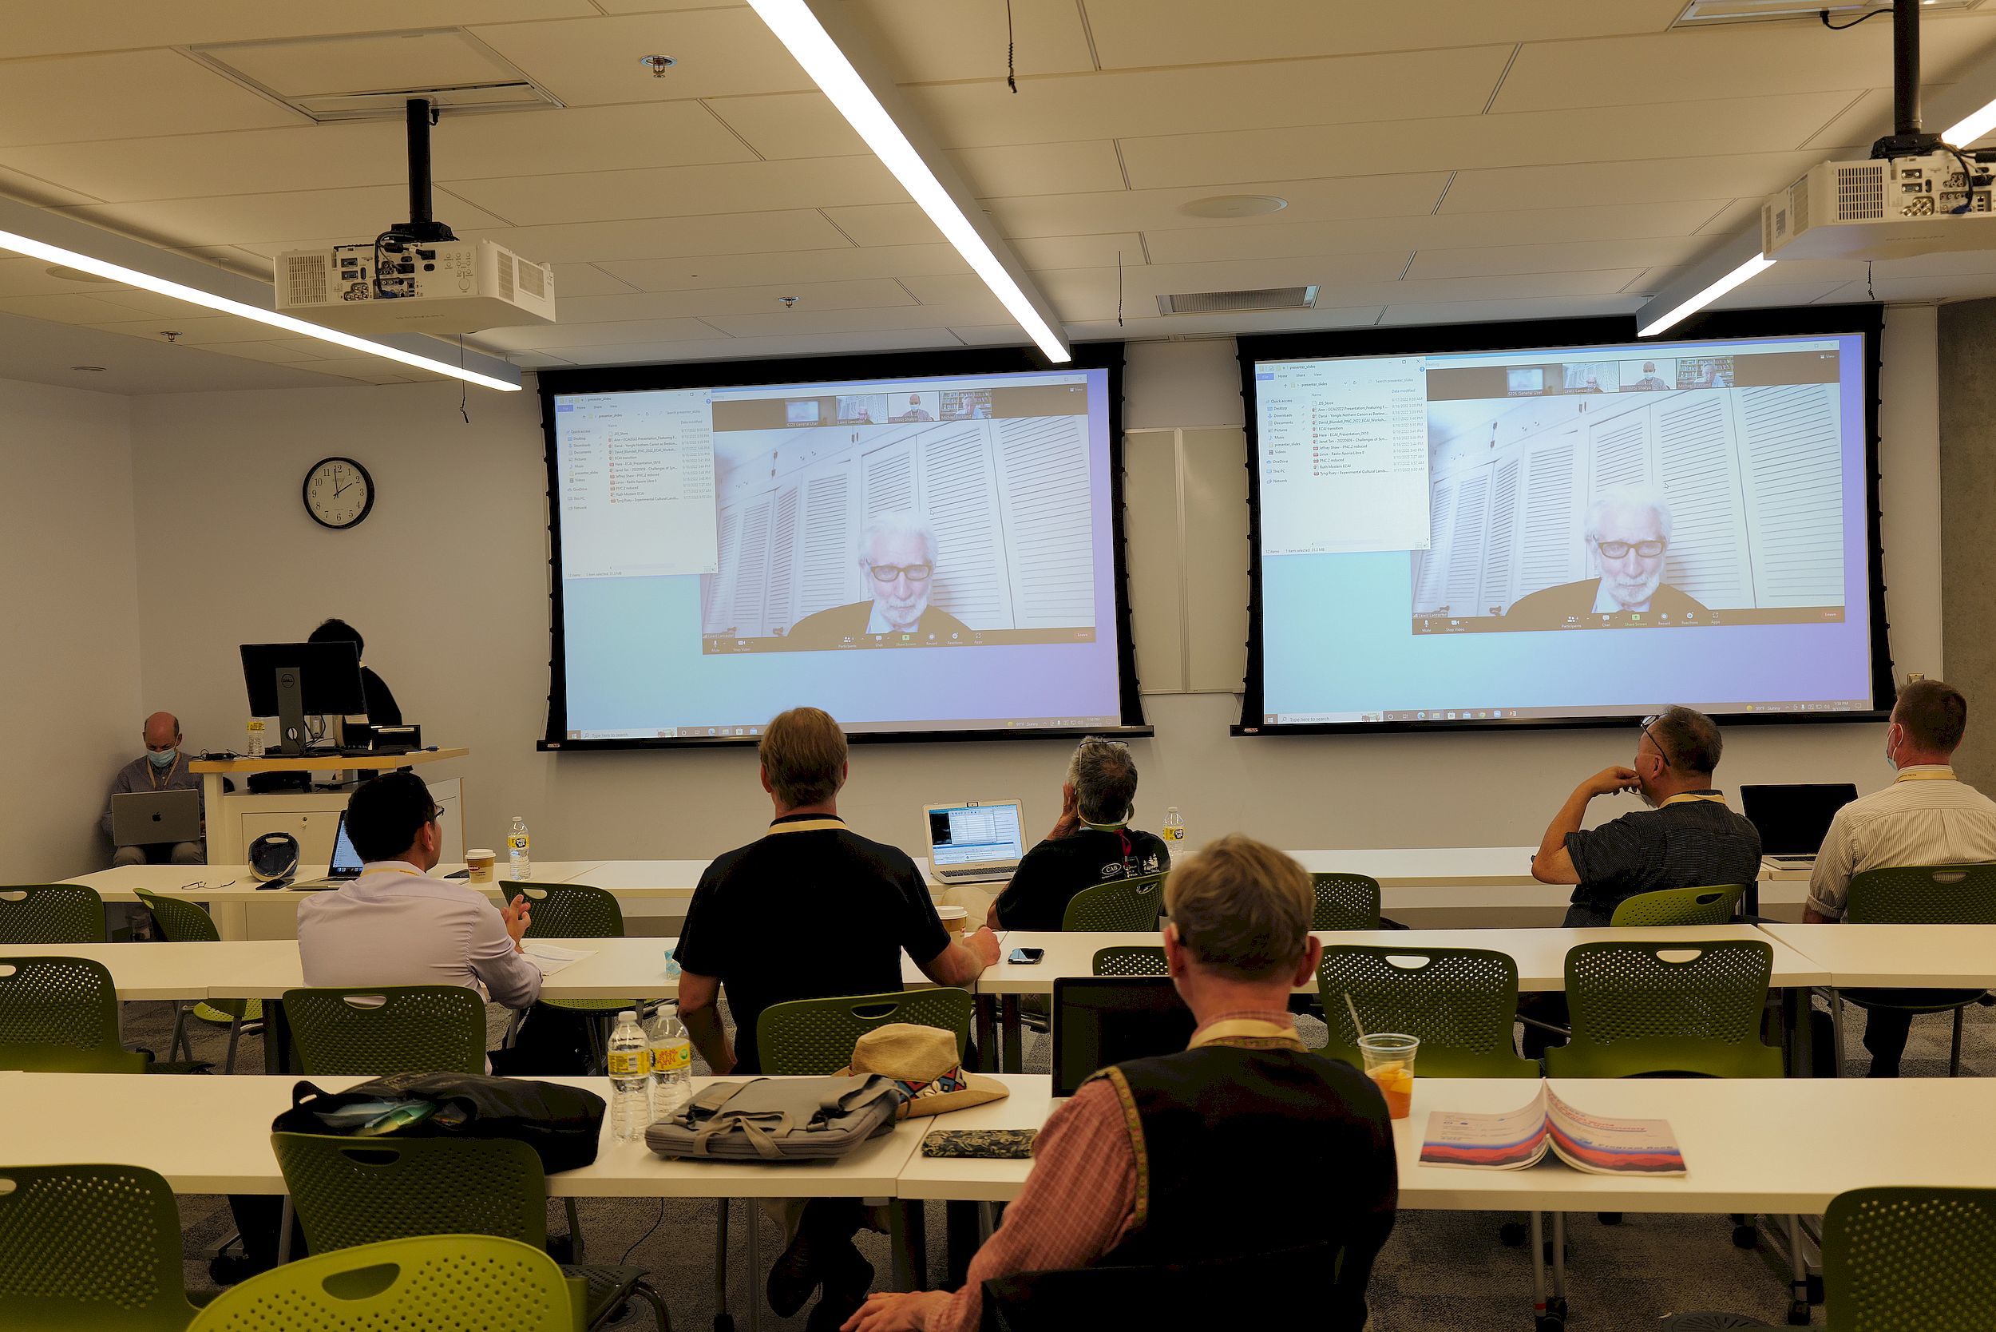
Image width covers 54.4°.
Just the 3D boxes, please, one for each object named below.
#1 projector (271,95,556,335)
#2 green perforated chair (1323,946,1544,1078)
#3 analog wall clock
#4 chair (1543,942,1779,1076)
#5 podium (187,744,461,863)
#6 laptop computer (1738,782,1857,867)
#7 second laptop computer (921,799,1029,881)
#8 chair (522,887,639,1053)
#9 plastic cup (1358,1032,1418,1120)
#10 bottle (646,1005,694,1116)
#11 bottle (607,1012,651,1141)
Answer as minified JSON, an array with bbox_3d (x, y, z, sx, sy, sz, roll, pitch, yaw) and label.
[{"bbox_3d":[-1.287,-1.012,4.306,0.500,0.477,0.420,-2,2,9],"label":"projector"},{"bbox_3d":[0.971,0.992,4.301,0.520,0.830,0.560,-1,2,23],"label":"green perforated chair"},{"bbox_3d":[-3.144,-0.824,9.263,0.338,0.338,0.050,-2,2,7],"label":"analog wall clock"},{"bbox_3d":[1.472,0.985,4.366,0.530,0.820,0.540,-2,2,7],"label":"chair"},{"bbox_3d":[-2.741,0.885,8.296,1.000,1.037,0.780,-2,2,7],"label":"podium"},{"bbox_3d":[2.440,0.474,5.766,0.348,0.220,0.330,-2,2,7],"label":"laptop computer"},{"bbox_3d":[-0.031,0.542,5.976,0.325,0.216,0.310,-2,2,-16],"label":"second laptop computer"},{"bbox_3d":[-1.153,1.019,5.683,0.520,0.830,0.560,-1,2,33],"label":"chair"},{"bbox_3d":[0.625,0.658,3.108,0.098,0.120,0.098,-2,2,7],"label":"plastic cup"},{"bbox_3d":[-0.538,0.658,3.191,0.066,0.203,0.066,-2,2,7],"label":"bottle"},{"bbox_3d":[-0.594,0.657,3.120,0.066,0.203,0.066,-2,2,7],"label":"bottle"}]

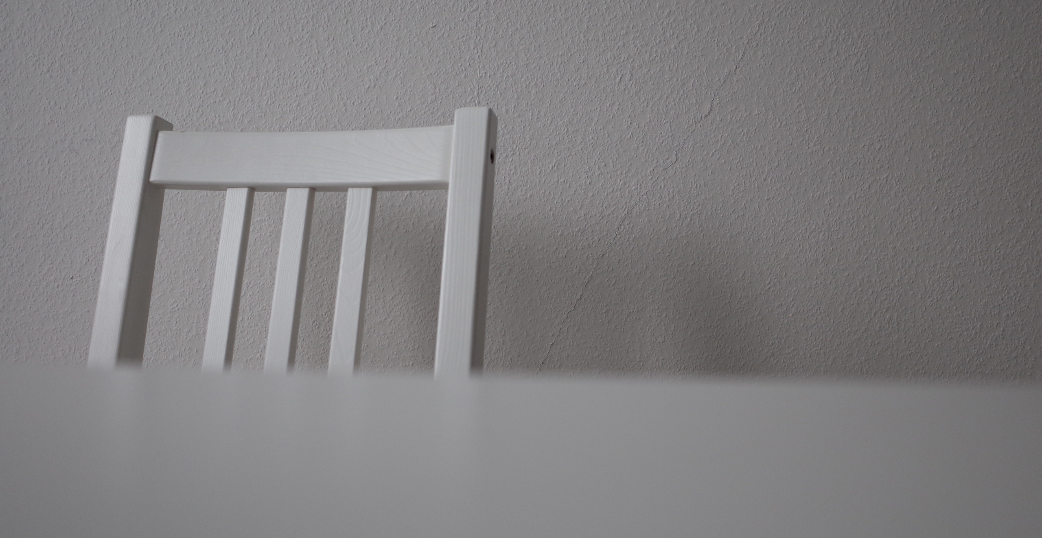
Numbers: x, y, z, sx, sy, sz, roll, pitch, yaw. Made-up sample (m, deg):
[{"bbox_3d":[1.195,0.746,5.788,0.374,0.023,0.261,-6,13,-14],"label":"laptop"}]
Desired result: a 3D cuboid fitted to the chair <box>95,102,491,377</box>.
[{"bbox_3d":[-0.288,0.293,0.652,0.420,0.900,0.490,1,2,14],"label":"chair"}]

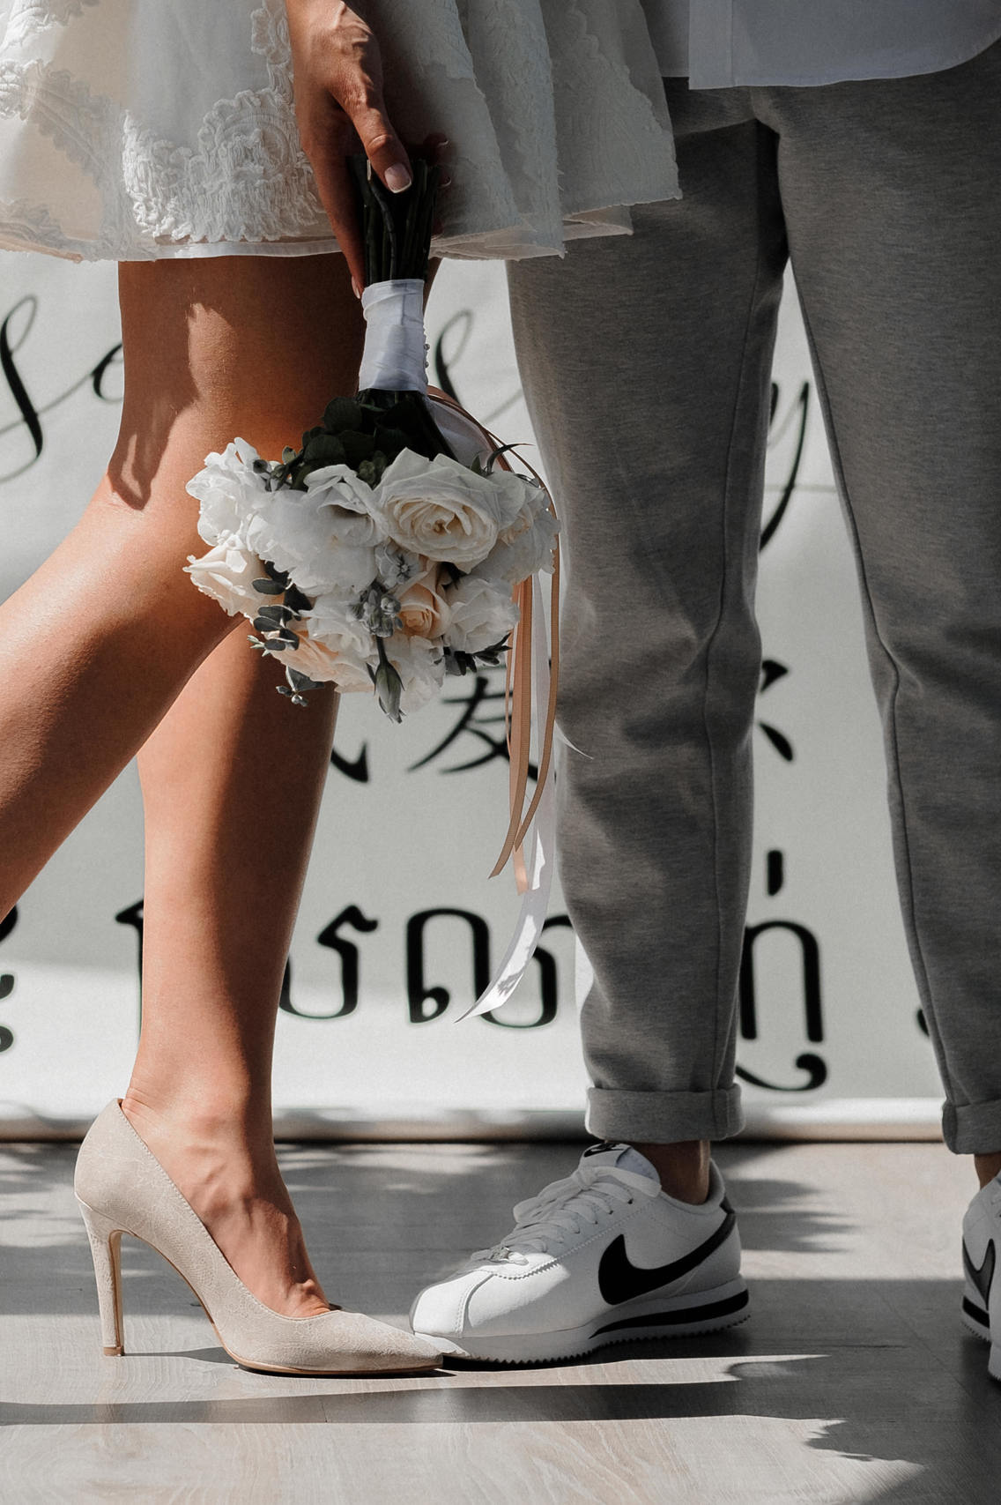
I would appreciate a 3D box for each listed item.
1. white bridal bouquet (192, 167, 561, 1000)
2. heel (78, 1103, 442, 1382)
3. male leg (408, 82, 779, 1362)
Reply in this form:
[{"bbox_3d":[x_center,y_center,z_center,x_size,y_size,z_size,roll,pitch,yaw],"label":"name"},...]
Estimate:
[{"bbox_3d":[-0.076,-0.104,3.267,0.235,0.535,0.210,1,5,6],"label":"white bridal bouquet"},{"bbox_3d":[-0.160,0.320,3.503,0.247,0.170,0.080,2,5,13],"label":"heel"},{"bbox_3d":[0.071,-0.031,3.535,0.190,0.870,0.270,4,6,40],"label":"male leg"}]

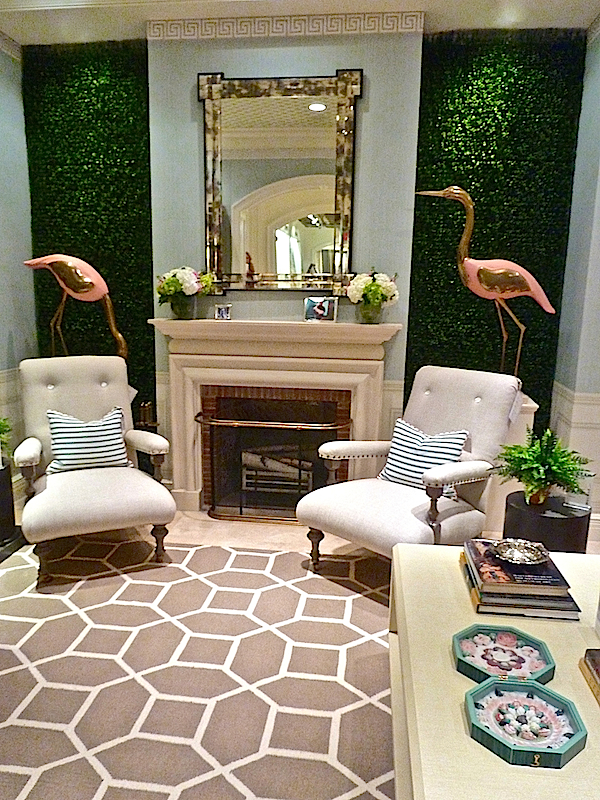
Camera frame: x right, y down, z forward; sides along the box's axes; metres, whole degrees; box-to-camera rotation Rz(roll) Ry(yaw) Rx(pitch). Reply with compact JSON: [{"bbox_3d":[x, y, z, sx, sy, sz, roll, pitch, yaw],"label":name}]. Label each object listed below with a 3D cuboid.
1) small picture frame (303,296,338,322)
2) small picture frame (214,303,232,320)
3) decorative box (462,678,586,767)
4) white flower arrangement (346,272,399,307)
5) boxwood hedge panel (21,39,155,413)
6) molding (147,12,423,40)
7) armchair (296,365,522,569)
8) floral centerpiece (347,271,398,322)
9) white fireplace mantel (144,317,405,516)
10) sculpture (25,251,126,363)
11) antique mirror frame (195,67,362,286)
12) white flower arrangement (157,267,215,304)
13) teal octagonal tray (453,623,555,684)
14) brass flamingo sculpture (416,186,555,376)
[{"bbox_3d":[0.133,-0.585,3.745,0.220,0.163,0.073,2,10,6],"label":"small picture frame"},{"bbox_3d":[-0.473,-0.539,3.546,0.112,0.115,0.058,2,10,6],"label":"small picture frame"},{"bbox_3d":[0.426,0.610,1.102,0.203,0.030,0.194,2,10,7],"label":"decorative box"},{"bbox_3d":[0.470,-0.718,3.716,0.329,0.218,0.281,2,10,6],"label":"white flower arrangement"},{"bbox_3d":[-1.376,-0.869,4.003,0.974,2.927,0.068,2,10,6],"label":"boxwood hedge panel"},{"bbox_3d":[-0.102,-2.159,3.318,1.602,0.104,0.036,2,10,6],"label":"molding"},{"bbox_3d":[0.587,0.390,3.049,0.729,0.992,1.040,11,14,43],"label":"armchair"},{"bbox_3d":[0.471,-0.666,3.726,0.330,0.343,0.281,2,10,6],"label":"floral centerpiece"},{"bbox_3d":[-0.171,0.143,3.946,1.638,1.335,0.266,2,10,6],"label":"white fireplace mantel"},{"bbox_3d":[-1.446,-0.518,3.751,0.681,0.827,0.214,2,10,6],"label":"sculpture"},{"bbox_3d":[-0.142,-1.388,3.781,1.045,1.392,0.058,2,10,6],"label":"antique mirror frame"},{"bbox_3d":[-0.756,-0.758,3.836,0.371,0.244,0.281,2,10,6],"label":"white flower arrangement"},{"bbox_3d":[0.456,0.576,1.301,0.204,0.029,0.197,2,10,7],"label":"teal octagonal tray"},{"bbox_3d":[1.090,-0.630,3.441,0.839,1.225,0.214,2,10,6],"label":"brass flamingo sculpture"}]

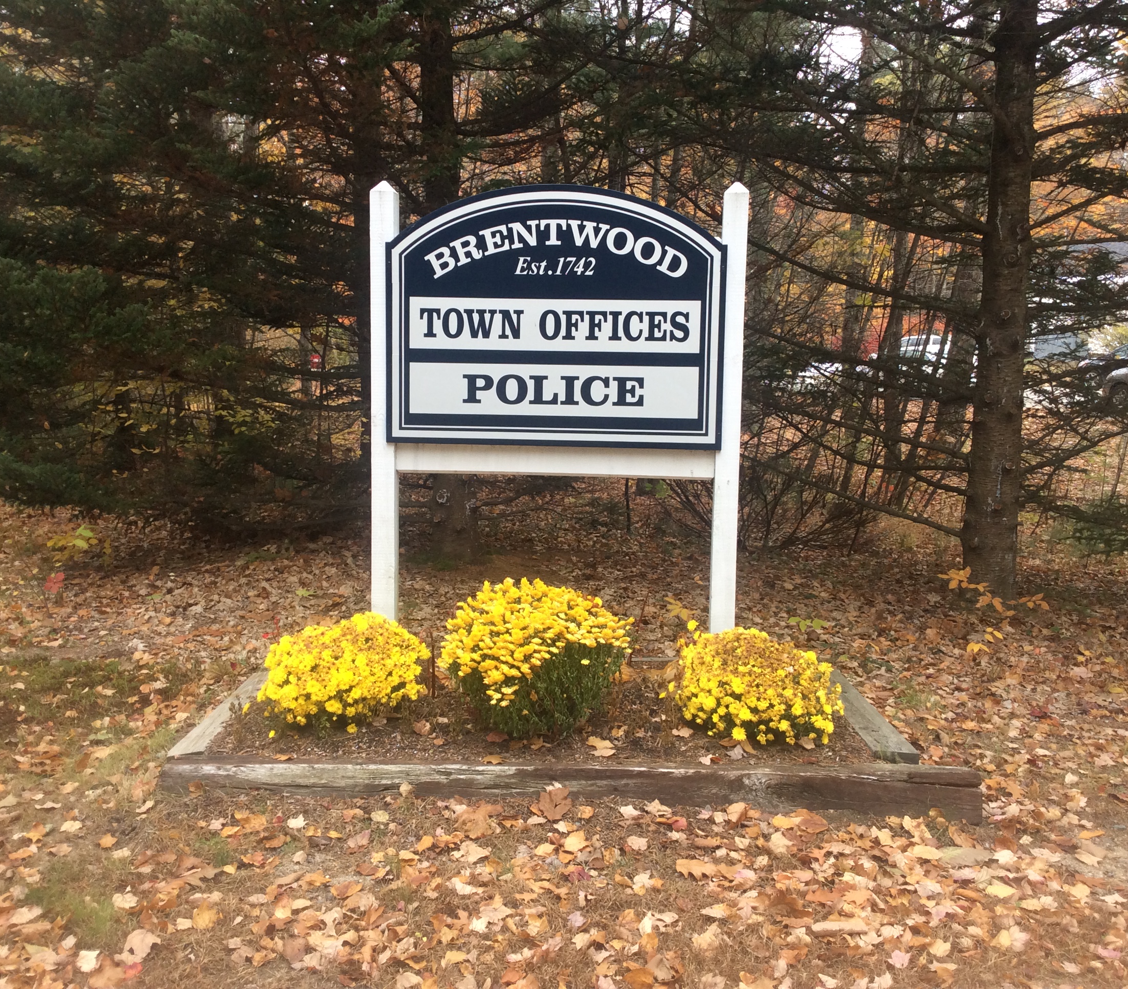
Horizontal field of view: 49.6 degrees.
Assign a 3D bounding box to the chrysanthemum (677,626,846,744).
[{"bbox_3d":[0.650,0.612,4.067,0.541,0.353,0.540,2,7,9],"label":"chrysanthemum"}]

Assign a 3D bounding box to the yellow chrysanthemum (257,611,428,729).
[{"bbox_3d":[-0.753,0.574,4.147,0.566,0.357,0.550,0,7,-10],"label":"yellow chrysanthemum"}]

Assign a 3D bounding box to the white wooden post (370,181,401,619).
[{"bbox_3d":[-0.661,-0.215,4.547,0.090,1.857,0.090,2,6,6],"label":"white wooden post"}]

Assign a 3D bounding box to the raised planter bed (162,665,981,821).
[{"bbox_3d":[0.030,0.795,4.336,2.440,0.160,1.420,1,6,0],"label":"raised planter bed"}]

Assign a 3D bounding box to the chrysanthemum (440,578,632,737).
[{"bbox_3d":[-0.093,0.520,4.176,0.638,0.478,0.620,1,6,-1],"label":"chrysanthemum"}]

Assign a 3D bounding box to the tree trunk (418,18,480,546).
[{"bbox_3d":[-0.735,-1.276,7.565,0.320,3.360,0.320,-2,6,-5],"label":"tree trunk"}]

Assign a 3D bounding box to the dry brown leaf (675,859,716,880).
[{"bbox_3d":[0.346,0.983,3.204,0.115,0.035,0.090,2,6,7],"label":"dry brown leaf"}]

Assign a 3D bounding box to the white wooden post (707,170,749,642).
[{"bbox_3d":[0.597,-0.180,4.425,0.090,1.857,0.090,2,6,6],"label":"white wooden post"}]

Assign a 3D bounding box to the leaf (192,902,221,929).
[{"bbox_3d":[-0.830,0.976,2.833,0.068,0.040,0.095,-1,7,-17],"label":"leaf"}]

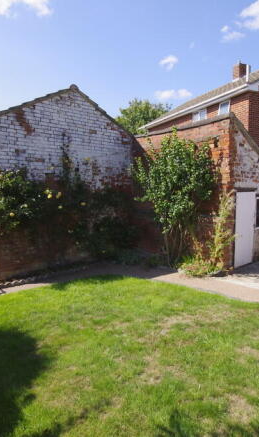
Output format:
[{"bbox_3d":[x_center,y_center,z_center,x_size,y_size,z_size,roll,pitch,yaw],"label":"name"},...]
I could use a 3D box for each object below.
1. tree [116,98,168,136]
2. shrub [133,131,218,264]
[{"bbox_3d":[1.128,-4.942,22.398,6.000,9.490,6.000,0,5,0],"label":"tree"},{"bbox_3d":[1.100,-0.513,6.671,0.900,3.400,2.200,-4,6,-40],"label":"shrub"}]

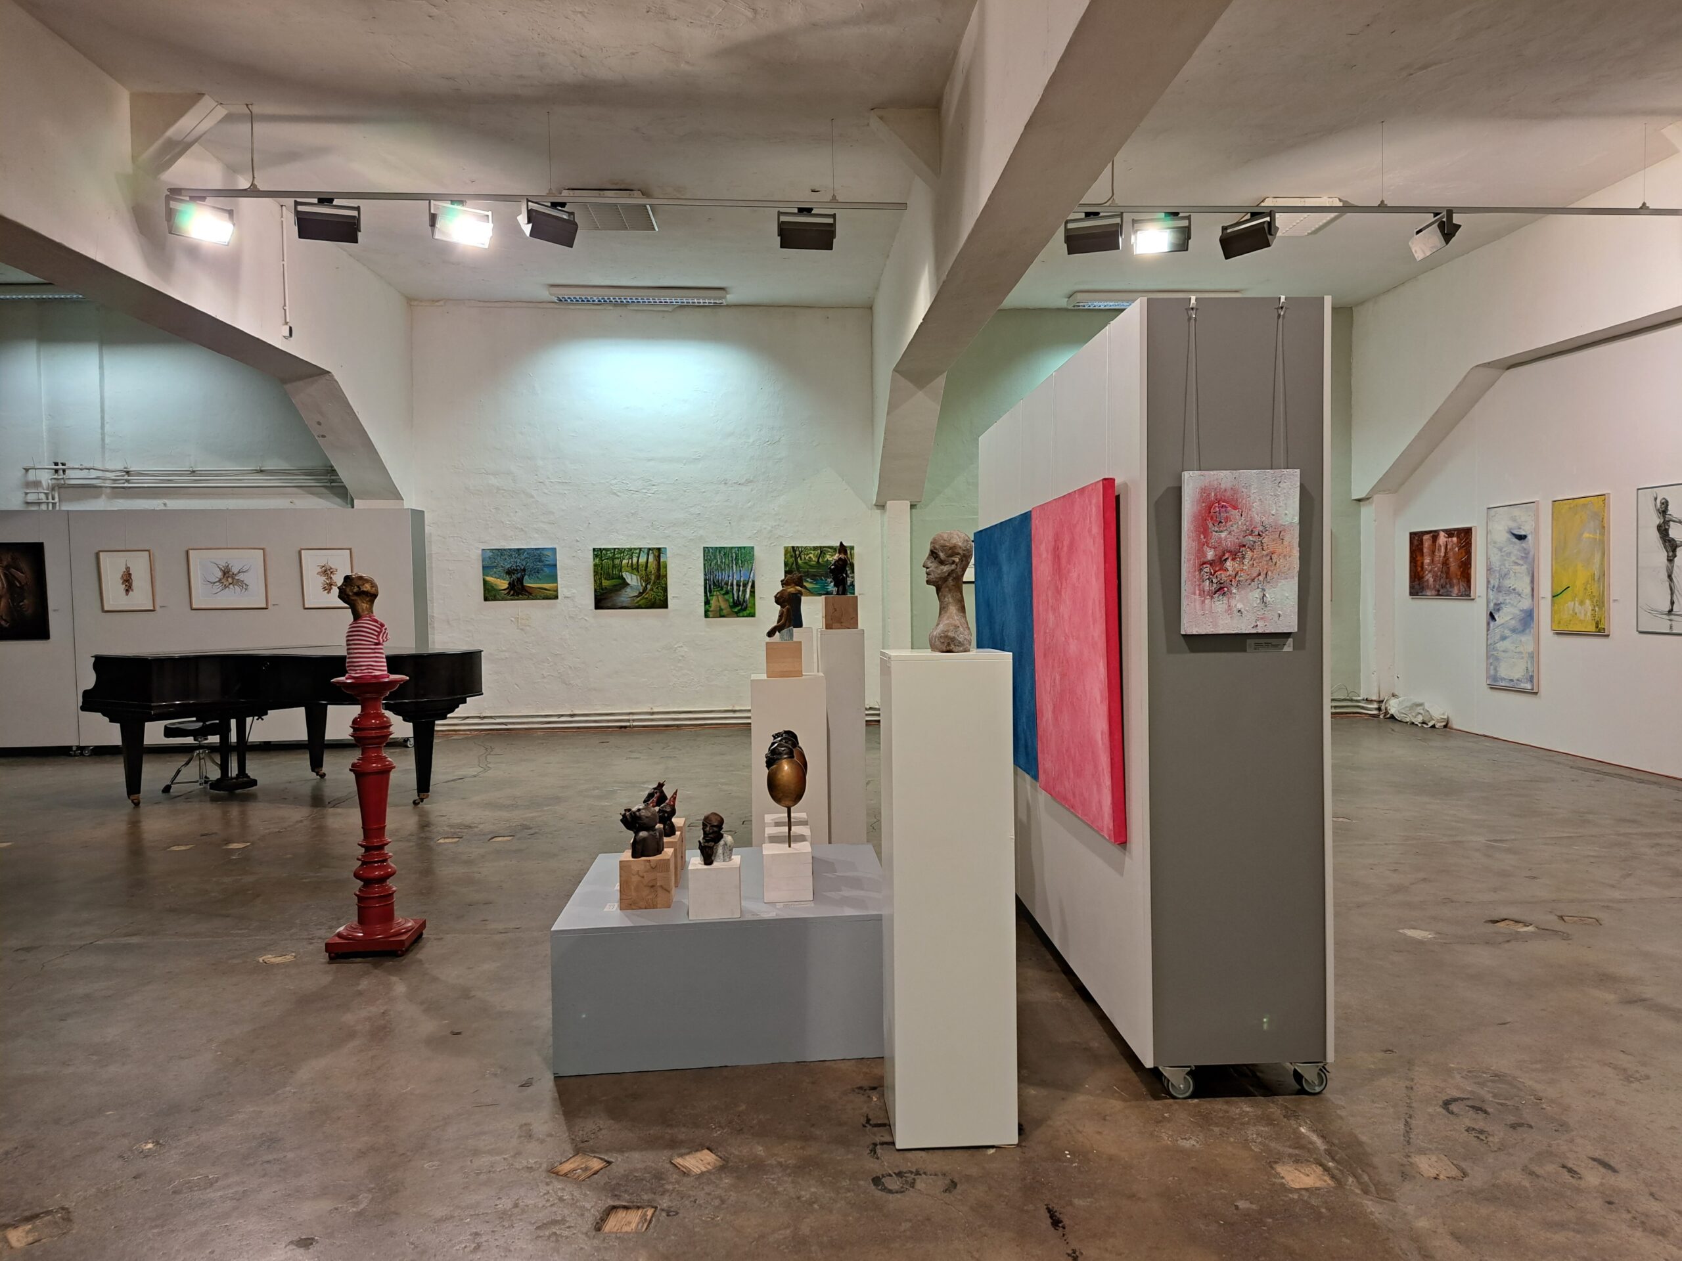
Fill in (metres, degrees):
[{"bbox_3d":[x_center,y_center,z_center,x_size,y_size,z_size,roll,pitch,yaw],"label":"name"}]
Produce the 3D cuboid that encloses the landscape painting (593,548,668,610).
[{"bbox_3d":[-2.030,-0.498,11.280,0.715,0.595,0.030,-1,4,-4],"label":"landscape painting"}]

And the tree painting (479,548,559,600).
[{"bbox_3d":[-3.080,-0.536,11.201,0.720,0.498,0.030,-1,4,-4],"label":"tree painting"}]

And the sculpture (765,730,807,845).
[{"bbox_3d":[-0.170,0.509,3.641,0.130,0.345,0.125,-1,2,-11],"label":"sculpture"}]

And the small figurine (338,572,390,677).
[{"bbox_3d":[-1.858,-0.015,4.544,0.175,0.415,0.170,-2,2,-33],"label":"small figurine"}]

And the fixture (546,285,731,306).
[{"bbox_3d":[-1.925,-3.209,11.163,1.661,0.107,0.233,-1,2,-9],"label":"fixture"}]

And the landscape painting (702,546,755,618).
[{"bbox_3d":[-1.176,-0.501,12.281,0.540,0.750,0.030,-1,2,-3],"label":"landscape painting"}]

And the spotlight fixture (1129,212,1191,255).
[{"bbox_3d":[1.966,-2.443,7.180,0.335,0.195,0.155,-1,2,11],"label":"spotlight fixture"}]

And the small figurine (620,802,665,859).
[{"bbox_3d":[-0.605,0.611,3.555,0.120,0.160,0.100,-2,2,-25],"label":"small figurine"}]

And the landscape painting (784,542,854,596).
[{"bbox_3d":[-0.210,-0.577,11.407,0.695,0.495,0.030,-1,4,-4],"label":"landscape painting"}]

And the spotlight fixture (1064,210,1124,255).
[{"bbox_3d":[1.673,-2.622,7.695,0.371,0.235,0.170,0,2,19],"label":"spotlight fixture"}]

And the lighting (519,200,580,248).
[{"bbox_3d":[-1.847,-2.613,7.460,0.170,0.235,0.355,1,2,42],"label":"lighting"}]

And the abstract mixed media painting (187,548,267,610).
[{"bbox_3d":[-5.286,-0.442,10.067,0.675,0.535,0.030,-1,5,-4],"label":"abstract mixed media painting"}]

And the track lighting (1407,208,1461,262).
[{"bbox_3d":[3.622,-2.408,7.112,0.140,0.200,0.360,-21,2,1],"label":"track lighting"}]

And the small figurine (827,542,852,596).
[{"bbox_3d":[-0.007,-0.285,5.413,0.100,0.248,0.090,0,3,30],"label":"small figurine"}]

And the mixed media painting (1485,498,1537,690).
[{"bbox_3d":[5.546,-0.268,9.675,0.040,1.537,0.693,-1,2,-1],"label":"mixed media painting"}]

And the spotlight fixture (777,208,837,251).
[{"bbox_3d":[-0.207,-2.427,7.051,0.335,0.195,0.155,-1,2,-12],"label":"spotlight fixture"}]

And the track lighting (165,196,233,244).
[{"bbox_3d":[-3.756,-2.412,6.838,0.335,0.195,0.155,-3,3,-41],"label":"track lighting"}]

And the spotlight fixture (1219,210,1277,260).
[{"bbox_3d":[2.515,-2.446,7.213,0.155,0.195,0.335,-3,3,-39],"label":"spotlight fixture"}]

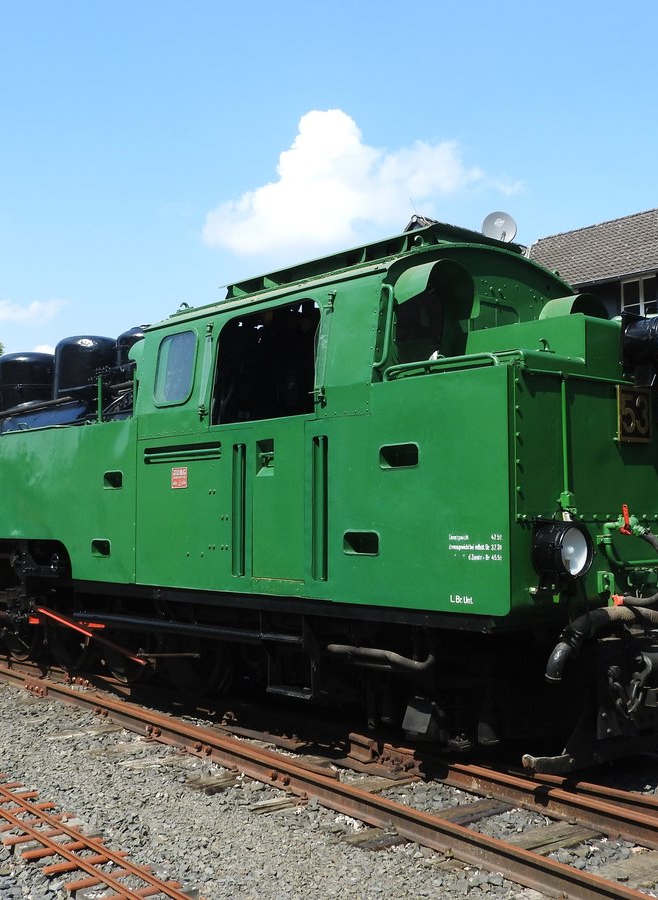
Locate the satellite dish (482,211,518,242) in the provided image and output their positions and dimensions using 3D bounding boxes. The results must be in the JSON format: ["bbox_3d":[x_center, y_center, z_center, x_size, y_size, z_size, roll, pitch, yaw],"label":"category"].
[{"bbox_3d":[4.505,-5.809,27.400,0.900,0.950,0.420,0,-4,-8],"label":"satellite dish"}]

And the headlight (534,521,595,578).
[{"bbox_3d":[1.117,0.482,4.960,0.270,0.280,0.200,3,-5,-41],"label":"headlight"}]

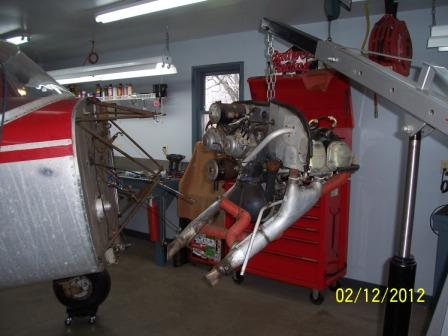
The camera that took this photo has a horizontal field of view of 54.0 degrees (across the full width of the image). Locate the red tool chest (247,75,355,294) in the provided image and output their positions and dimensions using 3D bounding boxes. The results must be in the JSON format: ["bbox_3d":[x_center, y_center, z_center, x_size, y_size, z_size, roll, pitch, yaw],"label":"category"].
[{"bbox_3d":[0.547,0.114,4.037,1.060,1.958,0.470,4,7,37],"label":"red tool chest"}]

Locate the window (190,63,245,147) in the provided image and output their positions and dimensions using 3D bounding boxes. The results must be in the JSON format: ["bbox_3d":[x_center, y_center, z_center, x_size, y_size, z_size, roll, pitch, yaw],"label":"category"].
[{"bbox_3d":[-0.082,-0.610,4.779,0.725,1.005,0.100,4,7,37],"label":"window"}]

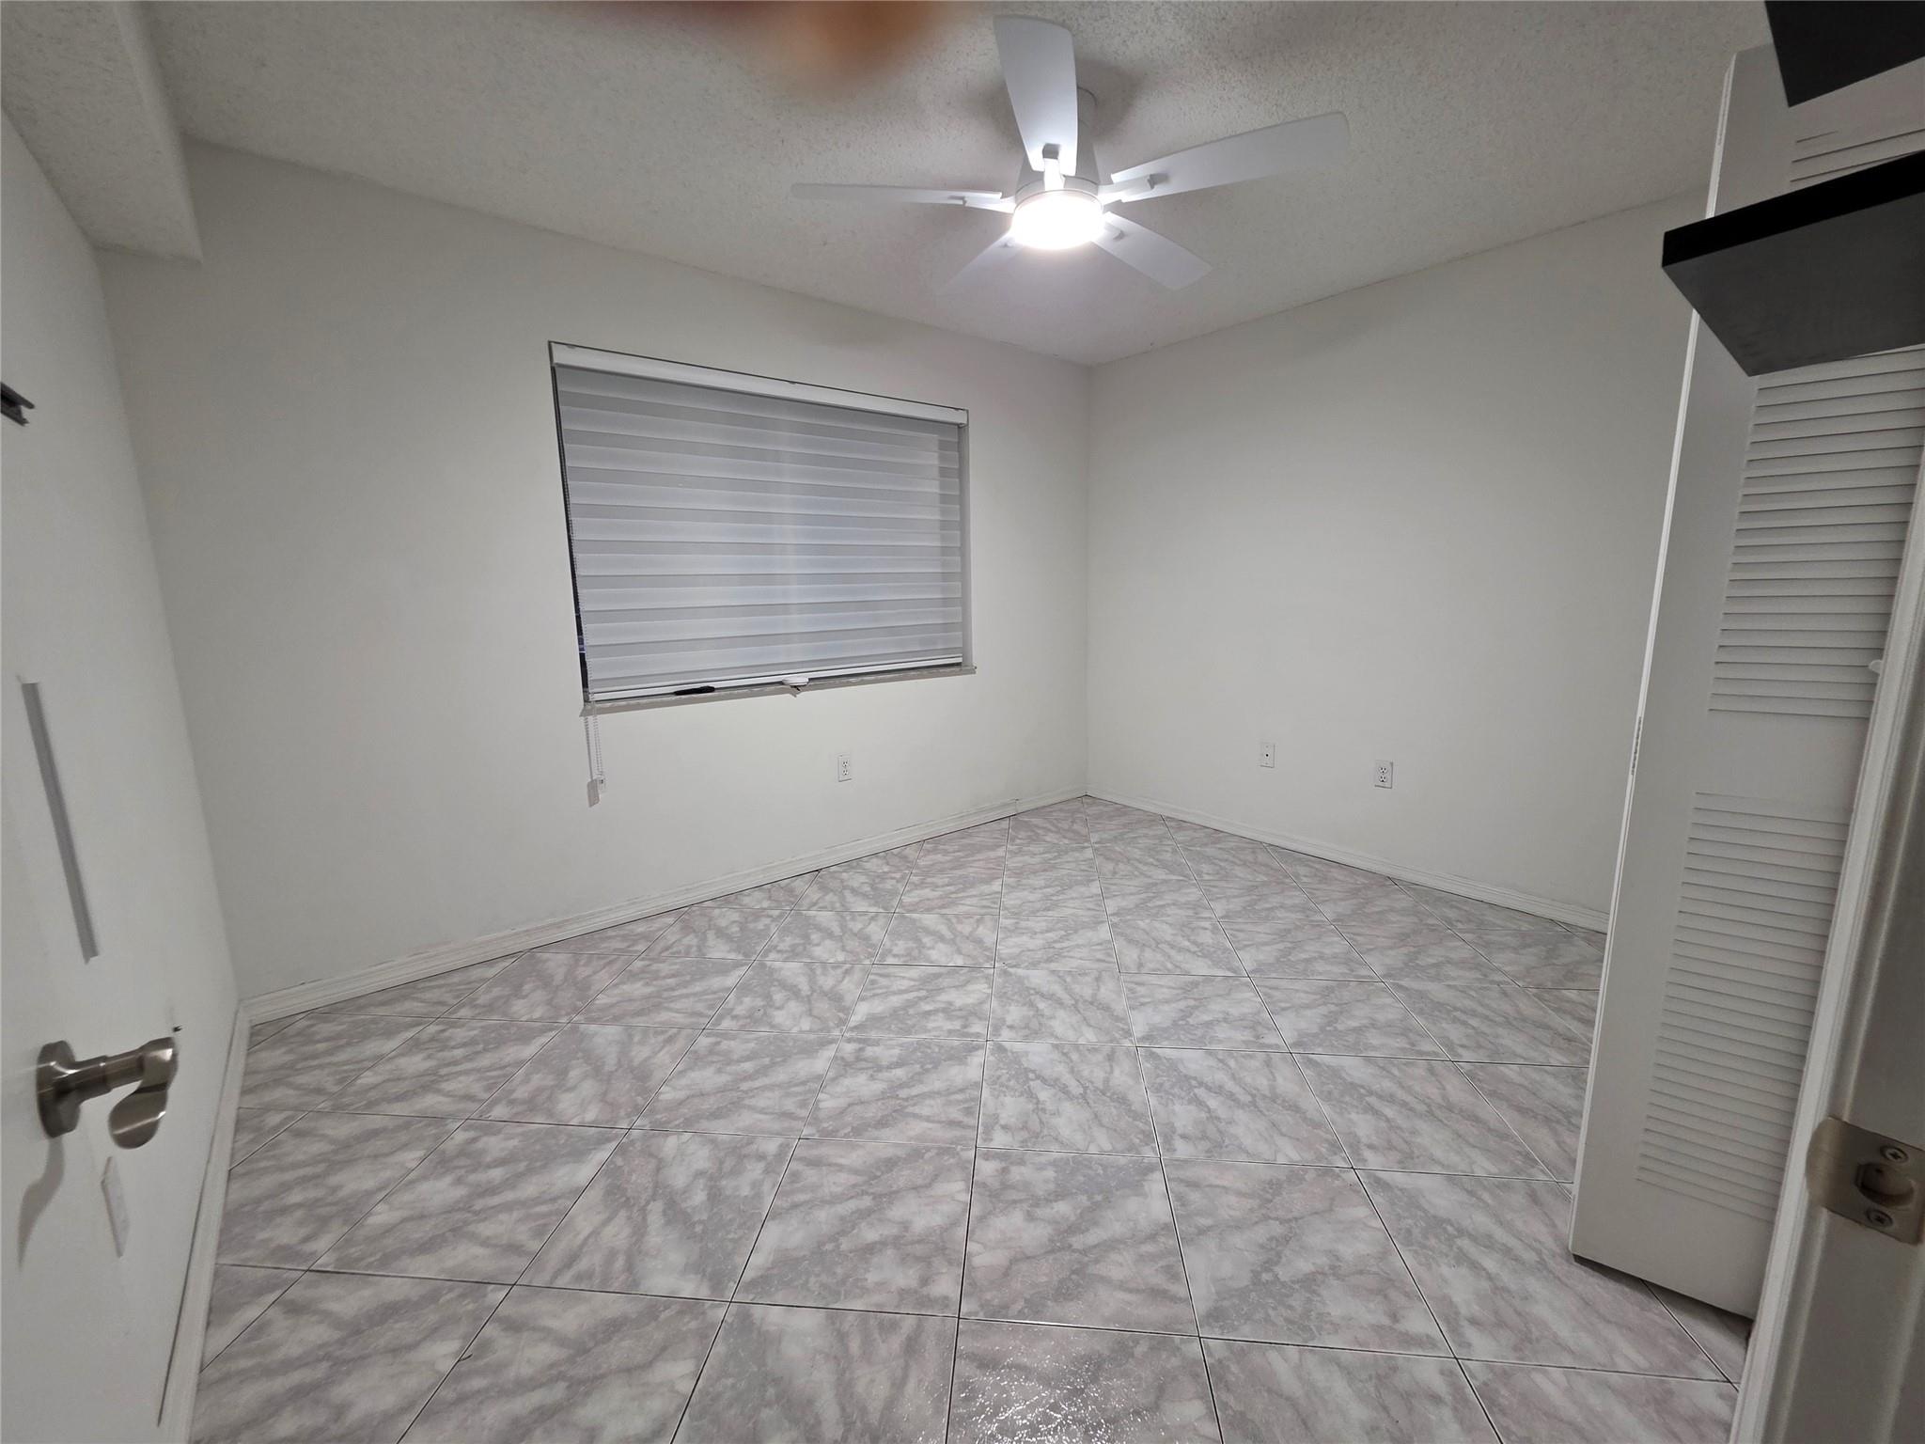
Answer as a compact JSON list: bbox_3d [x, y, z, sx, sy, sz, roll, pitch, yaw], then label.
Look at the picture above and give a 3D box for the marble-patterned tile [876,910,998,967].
[{"bbox_3d":[-0.079,0.805,2.646,0.406,0.020,0.404,0,10,5],"label":"marble-patterned tile"}]

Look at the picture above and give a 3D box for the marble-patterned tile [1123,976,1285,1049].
[{"bbox_3d":[0.700,0.865,2.162,0.410,0.010,0.398,0,10,5],"label":"marble-patterned tile"}]

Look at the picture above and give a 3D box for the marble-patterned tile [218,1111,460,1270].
[{"bbox_3d":[-1.415,1.001,1.574,0.410,0.010,0.398,0,10,5],"label":"marble-patterned tile"}]

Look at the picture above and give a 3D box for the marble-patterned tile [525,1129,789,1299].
[{"bbox_3d":[-0.599,1.001,1.497,0.410,0.010,0.398,0,10,5],"label":"marble-patterned tile"}]

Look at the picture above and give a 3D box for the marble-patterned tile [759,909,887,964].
[{"bbox_3d":[-0.490,0.805,2.685,0.406,0.020,0.404,0,10,5],"label":"marble-patterned tile"}]

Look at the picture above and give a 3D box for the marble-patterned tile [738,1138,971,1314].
[{"bbox_3d":[-0.190,1.005,1.460,0.406,0.020,0.404,0,10,5],"label":"marble-patterned tile"}]

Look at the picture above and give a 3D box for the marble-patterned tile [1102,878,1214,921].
[{"bbox_3d":[0.774,0.729,2.943,0.410,0.010,0.398,0,10,5],"label":"marble-patterned tile"}]

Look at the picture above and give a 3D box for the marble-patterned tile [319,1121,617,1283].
[{"bbox_3d":[-1.007,1.001,1.536,0.410,0.010,0.398,0,10,5],"label":"marble-patterned tile"}]

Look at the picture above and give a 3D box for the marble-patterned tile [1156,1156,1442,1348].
[{"bbox_3d":[0.623,1.004,1.384,0.406,0.020,0.404,0,10,5],"label":"marble-patterned tile"}]

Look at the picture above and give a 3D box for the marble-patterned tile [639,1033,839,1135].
[{"bbox_3d":[-0.562,0.933,1.887,0.410,0.010,0.398,0,10,5],"label":"marble-patterned tile"}]

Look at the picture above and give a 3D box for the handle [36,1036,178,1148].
[{"bbox_3d":[-0.581,0.256,0.494,0.066,0.067,0.136,-9,12,-38],"label":"handle"}]

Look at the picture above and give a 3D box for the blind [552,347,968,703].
[{"bbox_3d":[-0.685,-0.792,3.124,1.844,1.249,0.100,-9,12,-39],"label":"blind"}]

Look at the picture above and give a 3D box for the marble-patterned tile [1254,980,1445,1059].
[{"bbox_3d":[1.111,0.871,2.129,0.406,0.020,0.404,0,10,5],"label":"marble-patterned tile"}]

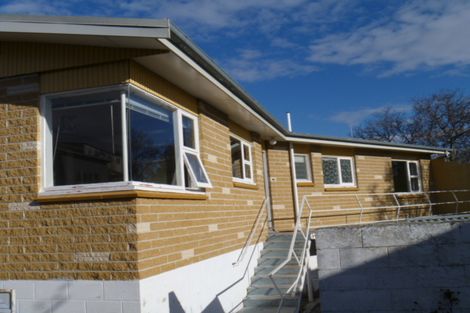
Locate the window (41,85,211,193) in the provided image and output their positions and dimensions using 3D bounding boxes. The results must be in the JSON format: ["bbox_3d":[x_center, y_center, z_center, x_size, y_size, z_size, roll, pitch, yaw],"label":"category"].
[{"bbox_3d":[-1.399,-0.076,6.309,1.322,1.215,2.040,-5,-7,16],"label":"window"}]

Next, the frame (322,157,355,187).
[{"bbox_3d":[3.072,0.459,13.440,1.500,0.881,0.120,3,-9,-39],"label":"frame"}]

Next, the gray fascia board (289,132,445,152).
[{"bbox_3d":[4.462,-0.342,13.986,8.150,0.180,0.080,3,-9,-39],"label":"gray fascia board"}]

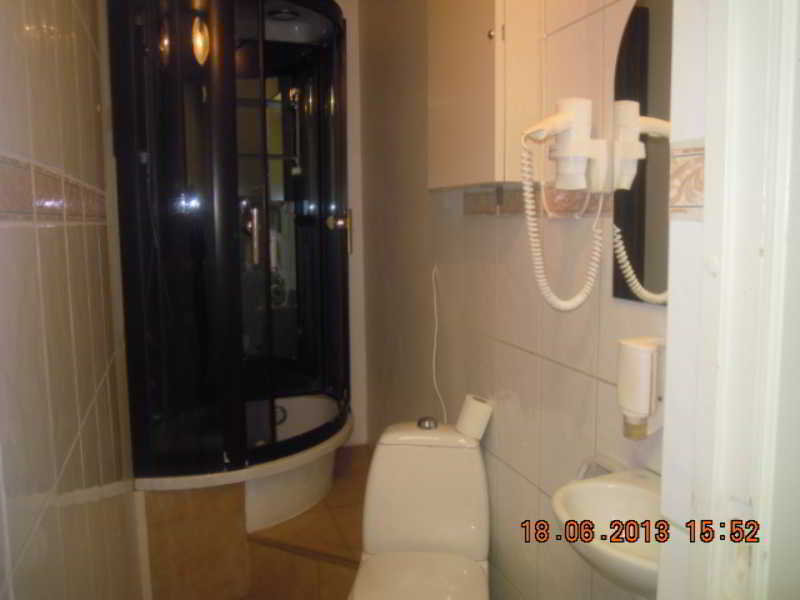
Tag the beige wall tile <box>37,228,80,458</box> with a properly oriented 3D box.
[{"bbox_3d":[-0.441,0.052,0.832,0.010,0.300,0.200,-3,8,-19],"label":"beige wall tile"}]

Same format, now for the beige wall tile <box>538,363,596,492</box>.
[{"bbox_3d":[0.345,0.282,1.339,0.010,0.300,0.200,-3,8,-19],"label":"beige wall tile"}]

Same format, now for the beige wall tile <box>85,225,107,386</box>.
[{"bbox_3d":[-0.570,0.005,1.208,0.010,0.300,0.200,-3,8,-19],"label":"beige wall tile"}]

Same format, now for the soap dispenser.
[{"bbox_3d":[0.394,0.147,1.046,0.070,0.159,0.065,-3,8,-19],"label":"soap dispenser"}]

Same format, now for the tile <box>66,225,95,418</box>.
[{"bbox_3d":[-0.505,0.029,1.020,0.010,0.300,0.200,-3,8,-19],"label":"tile"}]

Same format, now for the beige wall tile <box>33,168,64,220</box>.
[{"bbox_3d":[-0.443,-0.129,0.809,0.010,0.067,0.200,-3,8,-19],"label":"beige wall tile"}]

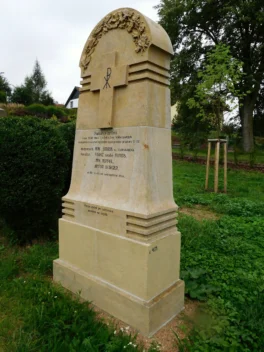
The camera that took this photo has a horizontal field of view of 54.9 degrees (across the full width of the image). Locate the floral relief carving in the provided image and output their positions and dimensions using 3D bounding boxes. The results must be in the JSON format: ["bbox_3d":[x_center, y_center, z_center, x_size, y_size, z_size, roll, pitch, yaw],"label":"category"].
[{"bbox_3d":[-0.201,-1.286,2.379,0.880,0.460,0.085,5,7,40],"label":"floral relief carving"}]

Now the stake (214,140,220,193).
[{"bbox_3d":[3.053,-0.324,9.063,0.080,1.845,0.080,3,6,18],"label":"stake"}]

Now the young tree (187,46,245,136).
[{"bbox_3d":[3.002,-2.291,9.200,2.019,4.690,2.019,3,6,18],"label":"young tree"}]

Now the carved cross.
[{"bbox_3d":[-0.220,-0.817,2.434,0.480,0.700,0.055,5,7,40],"label":"carved cross"}]

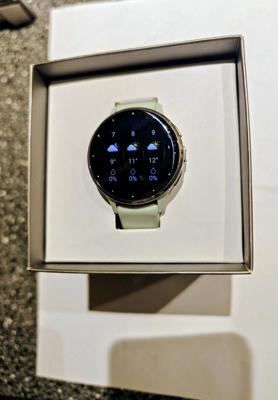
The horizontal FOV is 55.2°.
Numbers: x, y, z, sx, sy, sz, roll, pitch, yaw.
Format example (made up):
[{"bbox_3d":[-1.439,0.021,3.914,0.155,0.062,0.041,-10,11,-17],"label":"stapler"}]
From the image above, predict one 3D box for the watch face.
[{"bbox_3d":[-0.002,-0.019,0.119,0.042,0.007,0.042,-1,87,11],"label":"watch face"}]

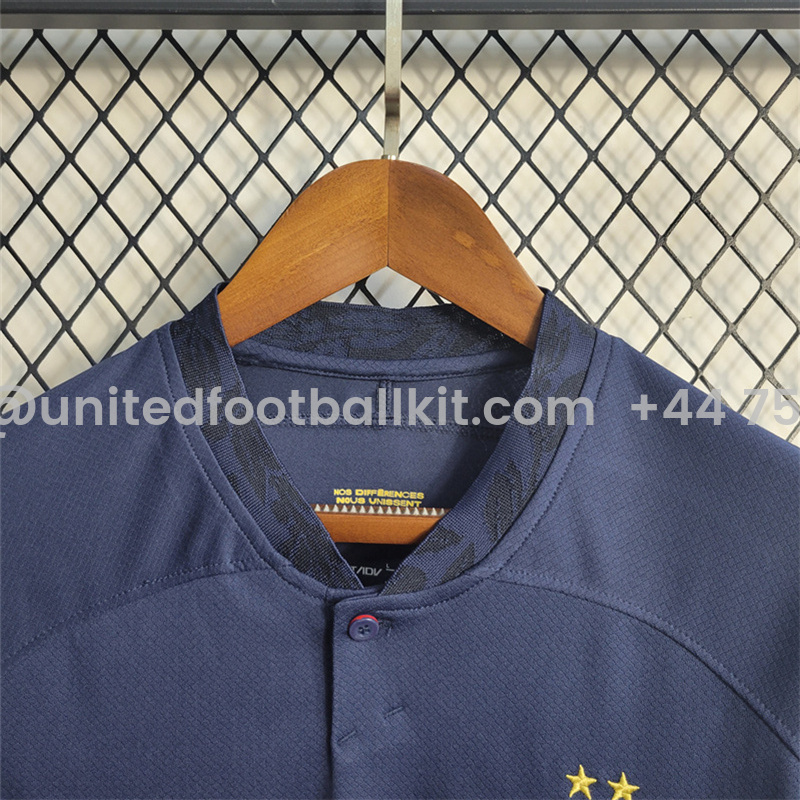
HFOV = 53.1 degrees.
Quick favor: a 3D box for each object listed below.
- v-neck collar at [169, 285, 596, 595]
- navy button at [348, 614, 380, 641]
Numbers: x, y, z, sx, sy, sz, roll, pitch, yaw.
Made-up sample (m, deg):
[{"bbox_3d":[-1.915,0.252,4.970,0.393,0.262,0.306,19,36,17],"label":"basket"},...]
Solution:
[{"bbox_3d":[-0.008,0.014,0.362,0.188,0.134,0.070,0,-1,0],"label":"v-neck collar"},{"bbox_3d":[-0.015,0.095,0.335,0.013,0.013,0.003,0,23,-11],"label":"navy button"}]

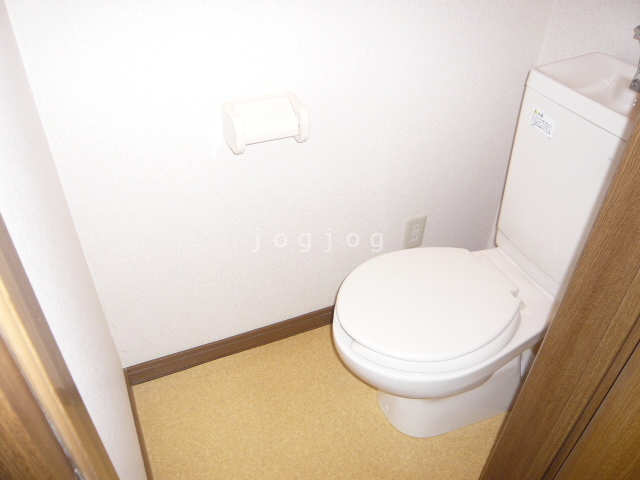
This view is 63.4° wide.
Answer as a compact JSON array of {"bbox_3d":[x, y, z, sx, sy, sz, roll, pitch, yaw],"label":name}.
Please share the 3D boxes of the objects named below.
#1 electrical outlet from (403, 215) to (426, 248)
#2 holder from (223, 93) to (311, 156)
[{"bbox_3d":[0.280,-0.020,1.545,0.071,0.117,0.010,-15,42,-19],"label":"electrical outlet"},{"bbox_3d":[-0.112,-0.239,1.075,0.157,0.085,0.096,-15,42,-19],"label":"holder"}]

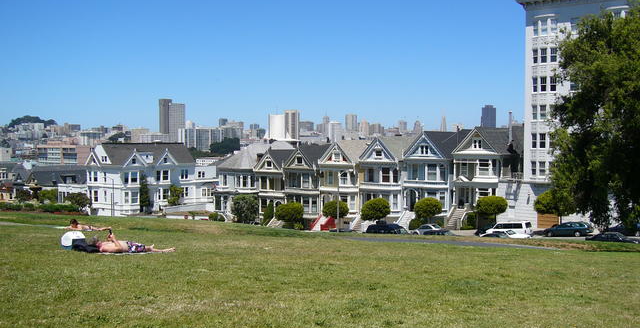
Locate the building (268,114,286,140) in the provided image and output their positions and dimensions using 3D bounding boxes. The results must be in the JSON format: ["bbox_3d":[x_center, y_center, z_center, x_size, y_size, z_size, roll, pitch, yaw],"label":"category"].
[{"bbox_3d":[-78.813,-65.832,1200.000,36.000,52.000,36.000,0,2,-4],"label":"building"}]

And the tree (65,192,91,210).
[{"bbox_3d":[-41.799,6.715,112.000,4.500,3.700,4.300,-1,2,-20],"label":"tree"}]

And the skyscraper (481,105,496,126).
[{"bbox_3d":[801.611,-159.087,3073.000,46.000,237.000,72.000,2,2,40],"label":"skyscraper"}]

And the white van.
[{"bbox_3d":[20.850,7.328,71.830,4.800,1.850,1.860,-4,-1,40],"label":"white van"}]

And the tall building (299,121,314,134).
[{"bbox_3d":[-33.380,-86.540,1600.000,34.000,38.000,34.000,2,2,40],"label":"tall building"}]

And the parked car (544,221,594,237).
[{"bbox_3d":[27.143,7.157,70.759,4.850,1.480,1.830,-4,-1,40],"label":"parked car"}]

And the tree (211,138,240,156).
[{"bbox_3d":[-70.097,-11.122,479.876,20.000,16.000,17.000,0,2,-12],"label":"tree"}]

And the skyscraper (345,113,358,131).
[{"bbox_3d":[100.603,-121.650,2097.428,26.000,78.000,26.000,1,2,40],"label":"skyscraper"}]

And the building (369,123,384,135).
[{"bbox_3d":[213.043,-122.547,2440.000,45.000,60.000,40.000,2,2,40],"label":"building"}]

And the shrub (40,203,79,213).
[{"bbox_3d":[-24.911,4.262,62.143,3.600,0.900,1.500,0,2,-14],"label":"shrub"}]

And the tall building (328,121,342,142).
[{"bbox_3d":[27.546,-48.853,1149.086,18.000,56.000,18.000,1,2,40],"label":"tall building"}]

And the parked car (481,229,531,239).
[{"bbox_3d":[17.800,7.050,62.000,4.550,1.450,1.760,-4,-1,42],"label":"parked car"}]

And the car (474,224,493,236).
[{"bbox_3d":[18.793,7.278,70.500,4.500,1.480,1.780,-4,-1,42],"label":"car"}]

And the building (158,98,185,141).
[{"bbox_3d":[-266.203,-77.082,1160.000,33.000,80.000,33.000,2,2,40],"label":"building"}]

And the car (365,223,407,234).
[{"bbox_3d":[8.212,8.116,76.107,4.900,1.780,1.920,-4,-1,40],"label":"car"}]

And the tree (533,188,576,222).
[{"bbox_3d":[26.723,5.326,73.918,4.500,5.000,4.300,1,2,40],"label":"tree"}]

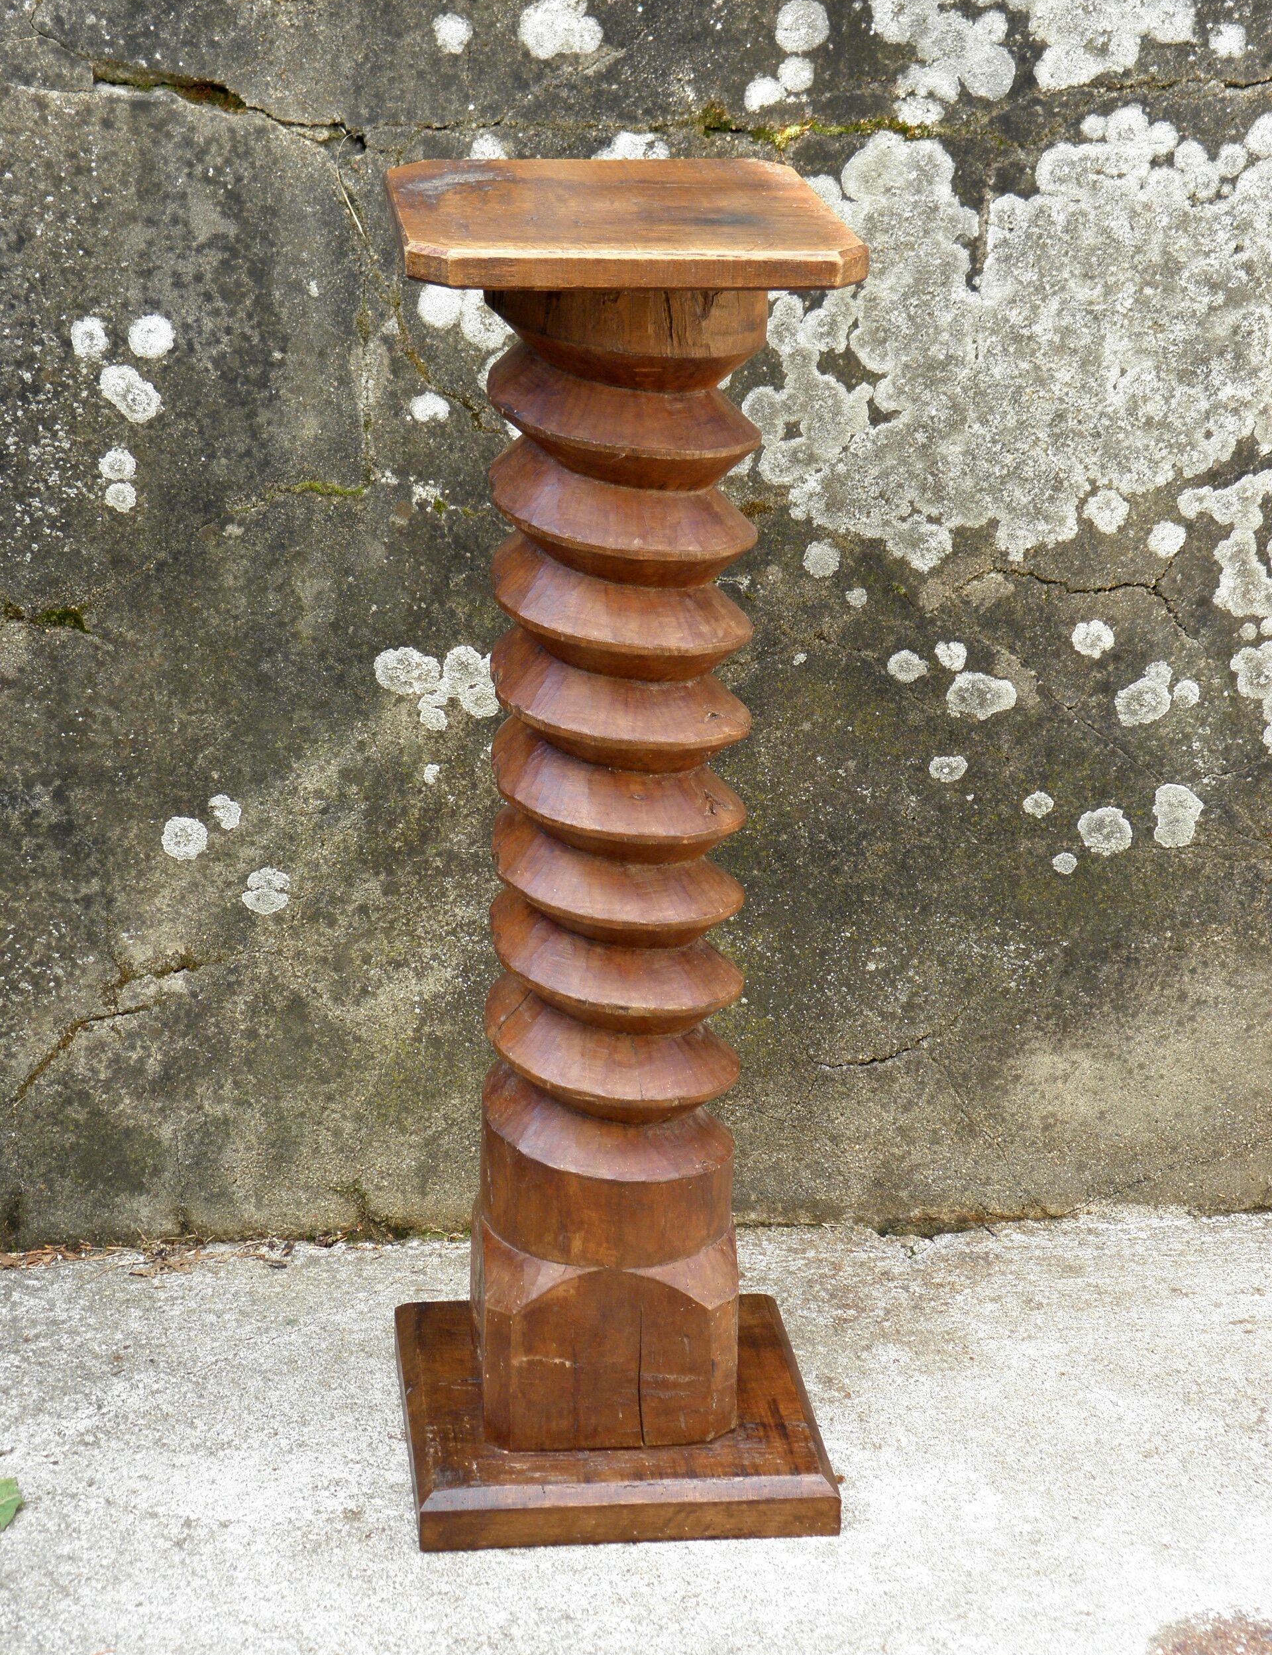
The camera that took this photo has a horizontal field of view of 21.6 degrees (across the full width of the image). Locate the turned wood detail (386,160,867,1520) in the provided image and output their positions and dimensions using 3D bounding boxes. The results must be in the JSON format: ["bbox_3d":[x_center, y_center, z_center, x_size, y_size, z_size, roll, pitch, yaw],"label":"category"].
[{"bbox_3d":[-0.015,0.026,2.541,0.328,1.000,0.355,-1,21,-7],"label":"turned wood detail"}]

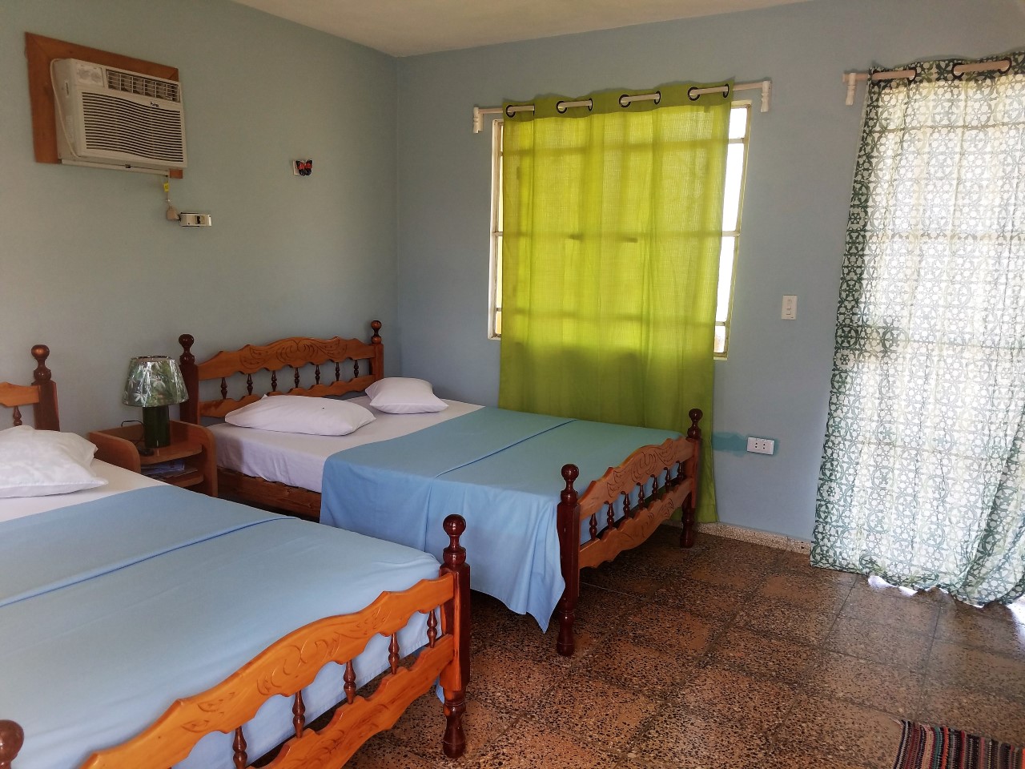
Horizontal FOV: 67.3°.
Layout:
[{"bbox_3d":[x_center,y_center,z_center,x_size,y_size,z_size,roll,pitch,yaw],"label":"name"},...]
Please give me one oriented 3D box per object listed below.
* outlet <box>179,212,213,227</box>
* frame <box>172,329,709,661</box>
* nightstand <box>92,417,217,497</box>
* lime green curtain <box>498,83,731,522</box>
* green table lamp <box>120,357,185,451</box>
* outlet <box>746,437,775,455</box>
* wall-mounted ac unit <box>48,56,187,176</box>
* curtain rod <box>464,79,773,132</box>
[{"bbox_3d":[-1.537,-0.797,3.747,0.036,0.061,0.164,7,11,31],"label":"outlet"},{"bbox_3d":[-0.325,0.292,3.864,2.150,1.019,1.421,7,11,31],"label":"frame"},{"bbox_3d":[-1.625,0.514,3.560,0.357,0.618,0.415,7,11,31],"label":"nightstand"},{"bbox_3d":[0.507,-0.452,4.239,1.399,2.236,0.094,7,11,31],"label":"lime green curtain"},{"bbox_3d":[-1.631,0.079,3.521,0.276,0.412,0.276,7,11,31],"label":"green table lamp"},{"bbox_3d":[1.266,0.315,3.925,0.132,0.075,0.019,7,11,31],"label":"outlet"},{"bbox_3d":[-1.681,-1.140,3.329,0.152,0.399,0.489,7,11,31],"label":"wall-mounted ac unit"},{"bbox_3d":[0.504,-1.463,4.109,1.711,0.141,0.068,7,11,31],"label":"curtain rod"}]

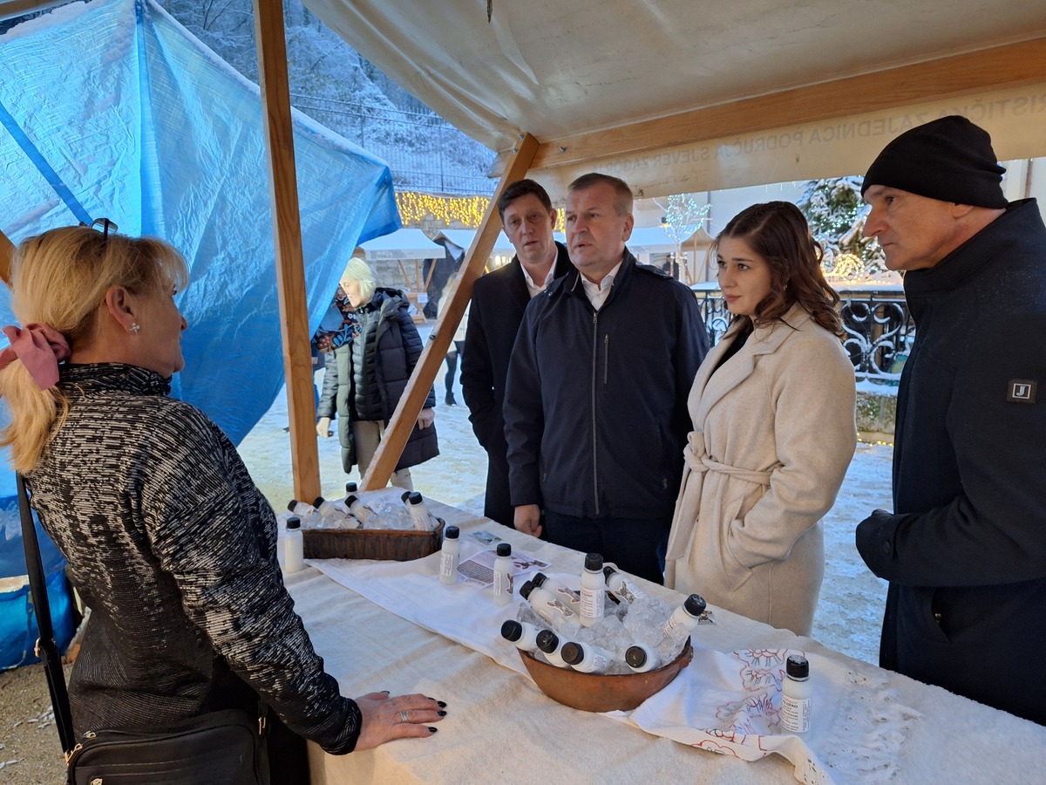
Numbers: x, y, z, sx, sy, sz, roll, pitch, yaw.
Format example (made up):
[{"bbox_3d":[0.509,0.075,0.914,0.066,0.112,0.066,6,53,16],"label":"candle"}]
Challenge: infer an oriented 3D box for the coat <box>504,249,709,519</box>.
[{"bbox_3d":[0.227,-0.023,1.960,0.570,0.750,0.300,2,10,20],"label":"coat"}]

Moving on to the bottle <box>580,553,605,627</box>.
[{"bbox_3d":[0.118,0.332,1.177,0.041,0.124,0.041,1,10,6],"label":"bottle"}]

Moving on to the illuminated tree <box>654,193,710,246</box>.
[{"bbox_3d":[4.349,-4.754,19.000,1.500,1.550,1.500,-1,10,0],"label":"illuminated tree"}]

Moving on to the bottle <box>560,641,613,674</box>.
[{"bbox_3d":[0.112,0.413,1.056,0.127,0.042,0.042,35,0,-34],"label":"bottle"}]

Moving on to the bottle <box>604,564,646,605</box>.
[{"bbox_3d":[0.190,0.368,1.295,0.124,0.041,0.041,36,-9,44],"label":"bottle"}]

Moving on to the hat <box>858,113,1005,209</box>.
[{"bbox_3d":[0.708,-0.398,1.200,0.220,0.150,0.180,2,10,18],"label":"hat"}]

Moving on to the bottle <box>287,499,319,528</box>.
[{"bbox_3d":[-0.535,0.308,1.766,0.124,0.041,0.041,23,-16,-3],"label":"bottle"}]

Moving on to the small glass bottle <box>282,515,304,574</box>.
[{"bbox_3d":[-0.557,0.367,1.675,0.042,0.127,0.042,-1,10,0],"label":"small glass bottle"}]

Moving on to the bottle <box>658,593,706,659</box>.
[{"bbox_3d":[0.244,0.372,1.092,0.041,0.124,0.041,33,19,21],"label":"bottle"}]

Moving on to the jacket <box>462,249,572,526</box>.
[{"bbox_3d":[0.064,0.007,2.270,0.540,0.990,0.320,1,10,15],"label":"jacket"}]

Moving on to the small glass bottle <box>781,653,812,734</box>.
[{"bbox_3d":[0.394,0.442,1.001,0.041,0.124,0.041,3,11,23],"label":"small glass bottle"}]

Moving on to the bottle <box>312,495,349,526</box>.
[{"bbox_3d":[-0.491,0.317,1.836,0.127,0.042,0.042,32,0,-14],"label":"bottle"}]

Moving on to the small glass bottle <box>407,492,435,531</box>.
[{"bbox_3d":[-0.247,0.306,1.702,0.041,0.124,0.041,-18,16,-11],"label":"small glass bottle"}]

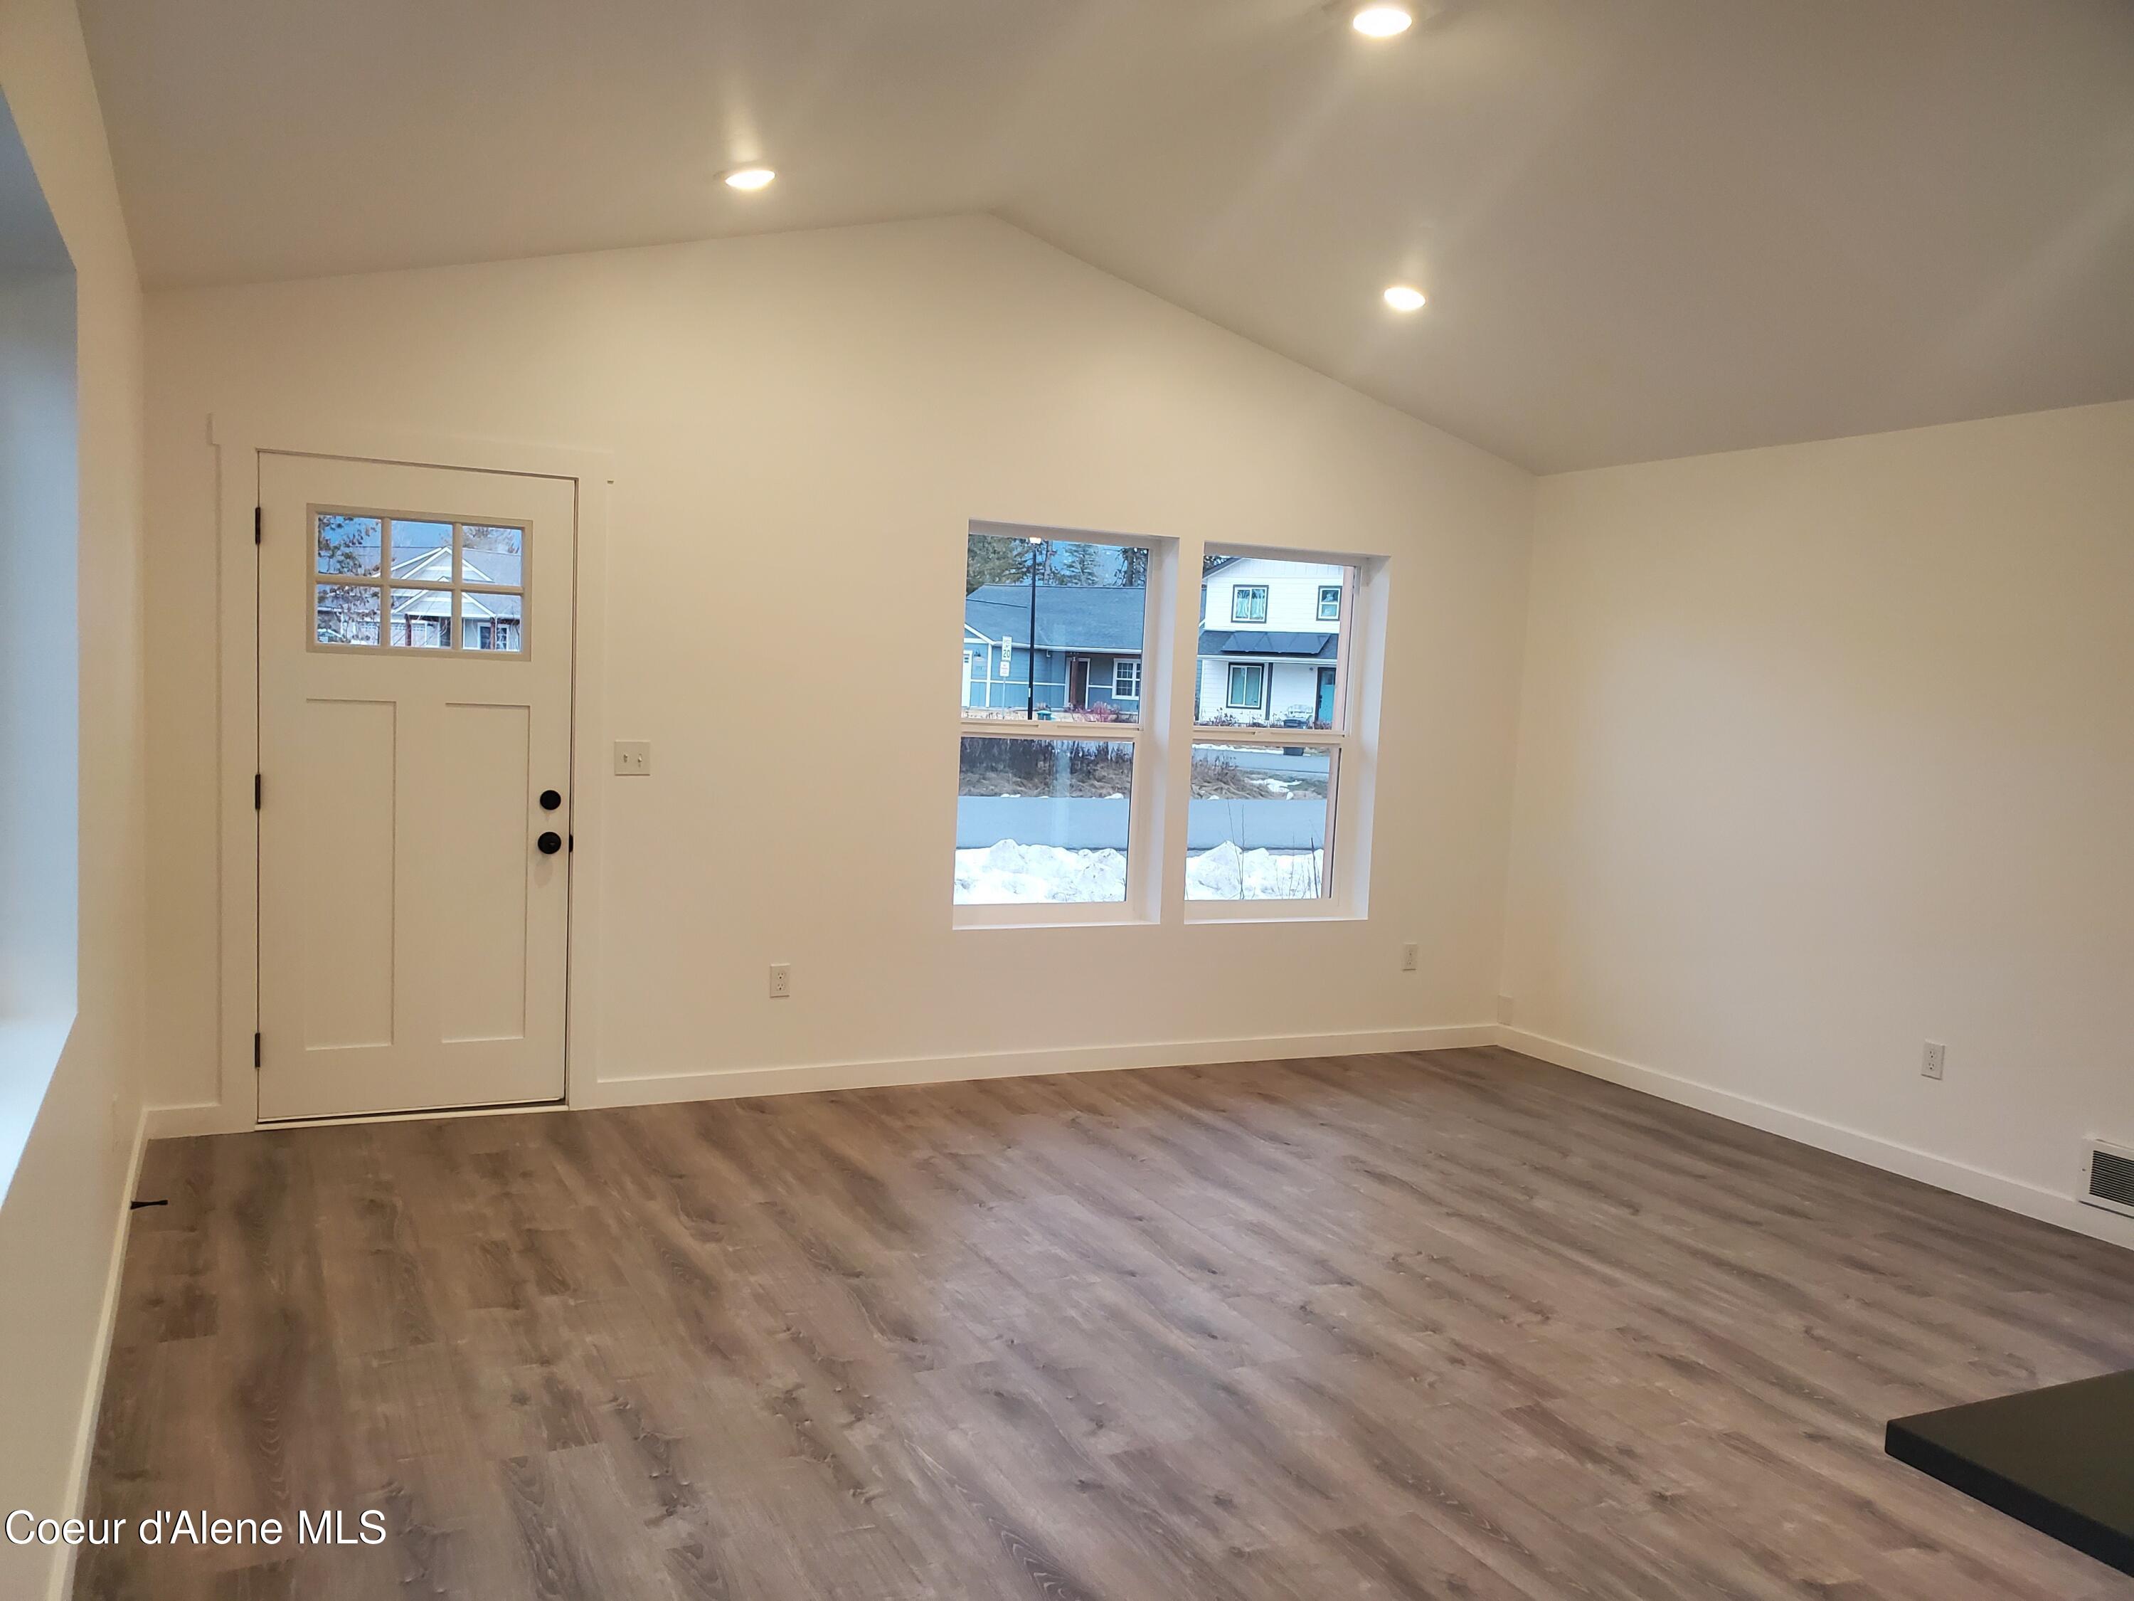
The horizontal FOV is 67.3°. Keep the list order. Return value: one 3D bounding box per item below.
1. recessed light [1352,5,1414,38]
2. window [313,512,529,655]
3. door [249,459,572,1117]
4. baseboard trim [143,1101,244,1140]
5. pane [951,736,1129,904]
[{"bbox_3d":[0.746,-1.840,3.784,0.155,0.045,0.155,3,4,0],"label":"recessed light"},{"bbox_3d":[-2.005,-0.670,4.994,0.630,0.420,0.035,1,5,-27],"label":"window"},{"bbox_3d":[-2.029,-0.023,5.053,0.910,2.030,0.060,1,5,-27],"label":"door"},{"bbox_3d":[-2.631,0.966,4.815,0.235,0.092,0.017,1,5,-27],"label":"baseboard trim"},{"bbox_3d":[-0.070,0.082,6.173,0.750,0.640,0.030,1,5,-27],"label":"pane"}]

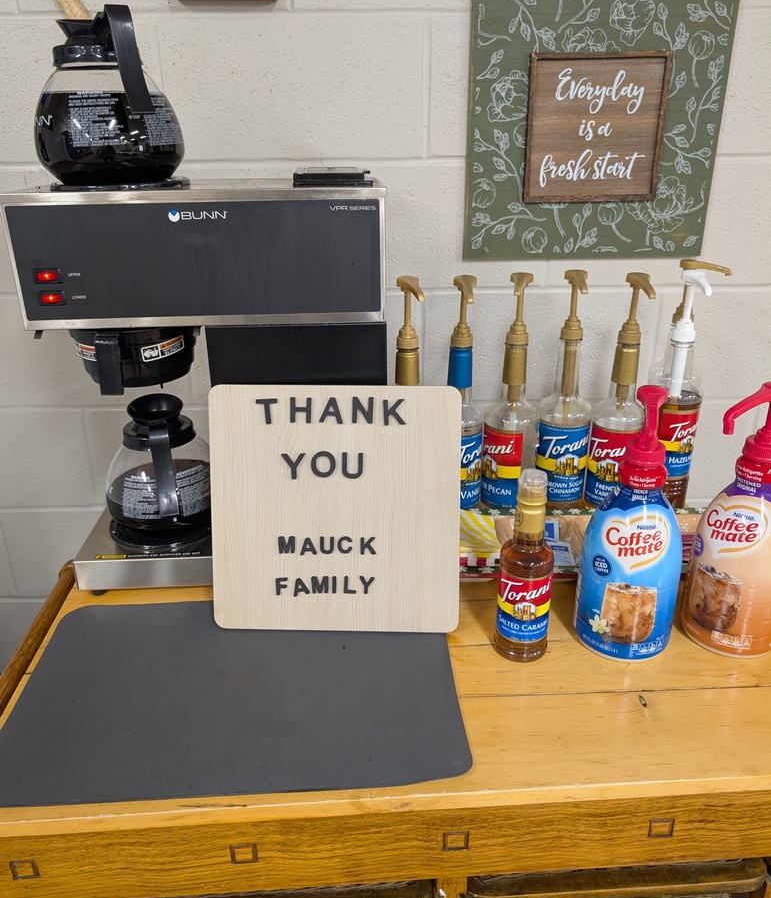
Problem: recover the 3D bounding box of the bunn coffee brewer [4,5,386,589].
[{"bbox_3d":[-0.209,-0.175,0.939,0.413,0.689,0.245,-1,22,-2],"label":"bunn coffee brewer"}]

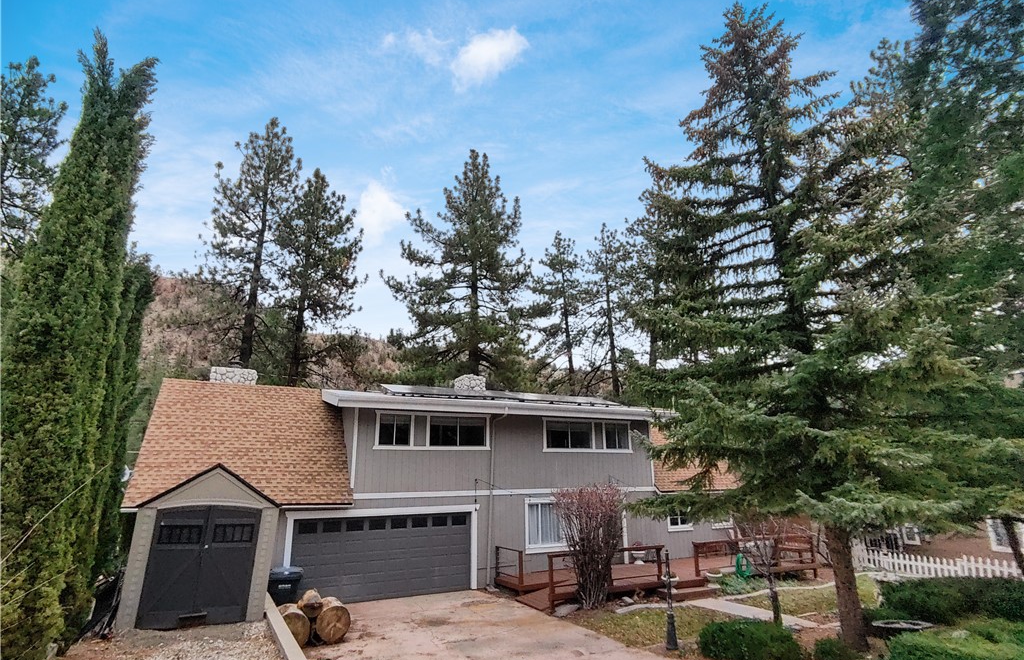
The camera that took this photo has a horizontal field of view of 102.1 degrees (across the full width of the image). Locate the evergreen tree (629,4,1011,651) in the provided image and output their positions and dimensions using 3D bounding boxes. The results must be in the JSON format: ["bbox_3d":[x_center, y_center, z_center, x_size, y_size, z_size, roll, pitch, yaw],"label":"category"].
[{"bbox_3d":[7.065,-1.627,10.302,6.800,16.400,6.800,6,-15,-18],"label":"evergreen tree"}]

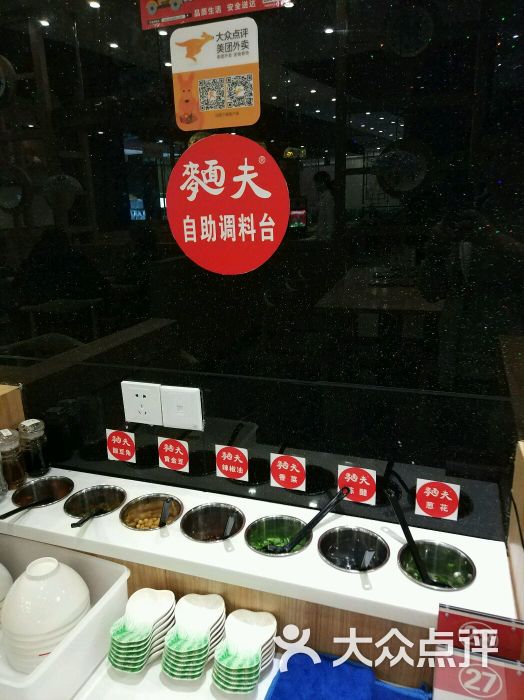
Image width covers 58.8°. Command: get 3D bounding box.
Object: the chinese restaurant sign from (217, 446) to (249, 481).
[{"bbox_3d":[-0.059,0.225,0.917,0.069,0.069,0.004,4,15,17],"label":"chinese restaurant sign"}]

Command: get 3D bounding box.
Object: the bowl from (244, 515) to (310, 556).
[{"bbox_3d":[0.030,0.361,0.831,0.119,0.075,0.119,-1,14,0],"label":"bowl"}]

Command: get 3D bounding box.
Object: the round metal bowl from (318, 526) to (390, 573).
[{"bbox_3d":[0.151,0.368,0.773,0.116,0.088,0.116,-1,15,0],"label":"round metal bowl"}]

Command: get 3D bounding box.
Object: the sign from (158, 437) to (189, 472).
[{"bbox_3d":[-0.178,0.212,0.932,0.068,0.068,0.007,5,16,17],"label":"sign"}]

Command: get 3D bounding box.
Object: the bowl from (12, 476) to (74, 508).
[{"bbox_3d":[-0.445,0.332,0.962,0.116,0.088,0.116,-1,15,0],"label":"bowl"}]

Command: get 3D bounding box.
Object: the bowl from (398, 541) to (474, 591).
[{"bbox_3d":[0.272,0.375,0.734,0.116,0.088,0.116,3,15,18],"label":"bowl"}]

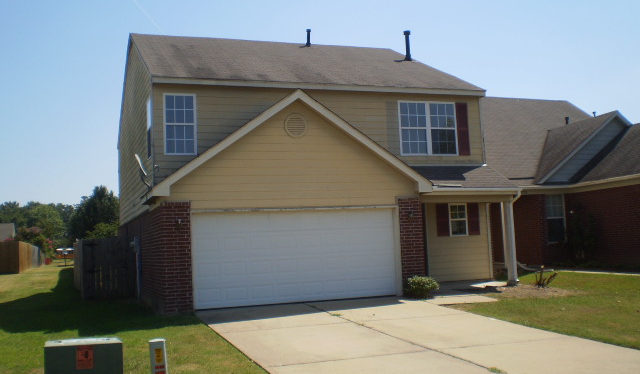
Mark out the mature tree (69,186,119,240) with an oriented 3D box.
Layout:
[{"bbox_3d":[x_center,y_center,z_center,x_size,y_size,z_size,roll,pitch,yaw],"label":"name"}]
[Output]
[{"bbox_3d":[-19.238,3.287,57.717,5.050,6.870,5.050,-1,-5,-20],"label":"mature tree"}]

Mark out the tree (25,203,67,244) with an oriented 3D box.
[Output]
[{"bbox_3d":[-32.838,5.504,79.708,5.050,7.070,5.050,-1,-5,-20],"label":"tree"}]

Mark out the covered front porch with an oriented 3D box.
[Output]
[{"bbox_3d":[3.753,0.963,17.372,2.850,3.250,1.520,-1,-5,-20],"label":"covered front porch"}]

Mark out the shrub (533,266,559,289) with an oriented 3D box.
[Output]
[{"bbox_3d":[5.549,2.197,16.381,0.640,0.550,0.580,-1,-5,-20],"label":"shrub"}]

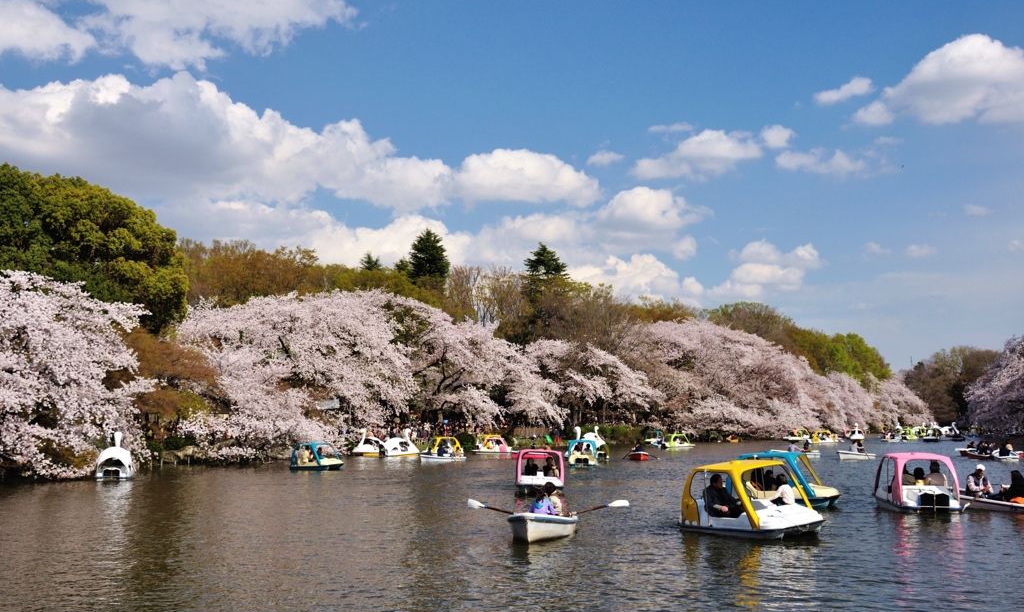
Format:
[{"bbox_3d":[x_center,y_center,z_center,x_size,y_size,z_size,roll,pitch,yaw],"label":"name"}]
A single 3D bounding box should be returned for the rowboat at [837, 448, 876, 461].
[{"bbox_3d":[20.864,9.090,67.000,3.200,0.550,1.300,3,-7,-30],"label":"rowboat"}]

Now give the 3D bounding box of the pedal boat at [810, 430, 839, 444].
[{"bbox_3d":[33.748,14.351,120.119,2.650,1.430,1.470,1,-6,-12],"label":"pedal boat"}]

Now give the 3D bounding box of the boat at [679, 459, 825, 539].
[{"bbox_3d":[4.848,3.878,22.524,1.470,1.430,2.650,4,-8,-37],"label":"boat"}]

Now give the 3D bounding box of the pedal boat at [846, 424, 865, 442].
[{"bbox_3d":[38.046,14.068,122.000,1.500,2.100,2.700,-3,-6,19],"label":"pedal boat"}]

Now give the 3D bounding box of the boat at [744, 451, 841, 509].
[{"bbox_3d":[7.280,4.647,29.720,2.650,1.430,1.470,-4,-7,26],"label":"boat"}]

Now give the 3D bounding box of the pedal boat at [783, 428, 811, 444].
[{"bbox_3d":[33.248,15.448,130.059,2.650,1.430,1.470,0,-6,-8],"label":"pedal boat"}]

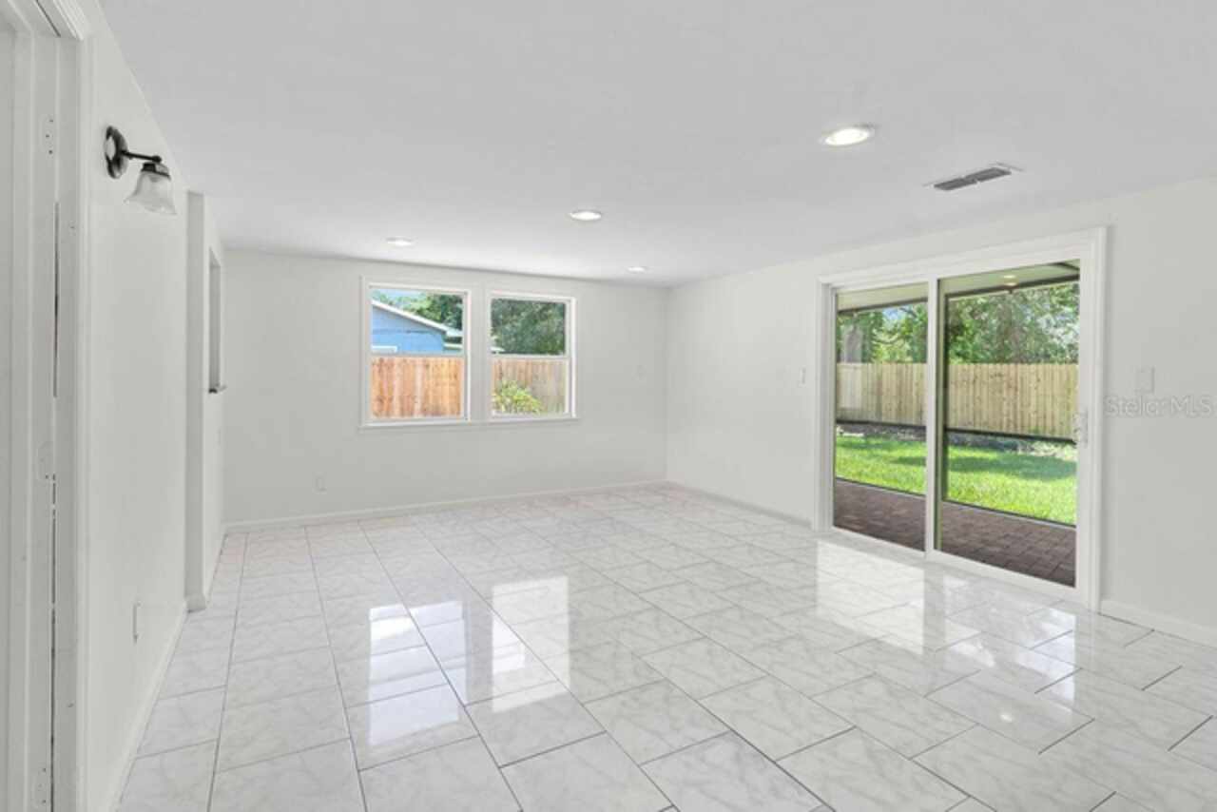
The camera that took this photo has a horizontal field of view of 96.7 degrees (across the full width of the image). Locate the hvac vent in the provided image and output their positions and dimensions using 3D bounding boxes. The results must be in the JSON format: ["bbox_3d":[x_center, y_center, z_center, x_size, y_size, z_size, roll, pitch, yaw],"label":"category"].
[{"bbox_3d":[1.870,-1.172,2.786,0.185,0.025,0.340,-1,2,-32],"label":"hvac vent"}]

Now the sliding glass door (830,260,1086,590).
[{"bbox_3d":[2.292,0.069,3.831,0.080,1.930,1.670,-1,2,-32],"label":"sliding glass door"}]

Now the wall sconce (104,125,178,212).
[{"bbox_3d":[-1.414,-0.715,1.647,0.155,0.225,0.135,-1,2,-32],"label":"wall sconce"}]

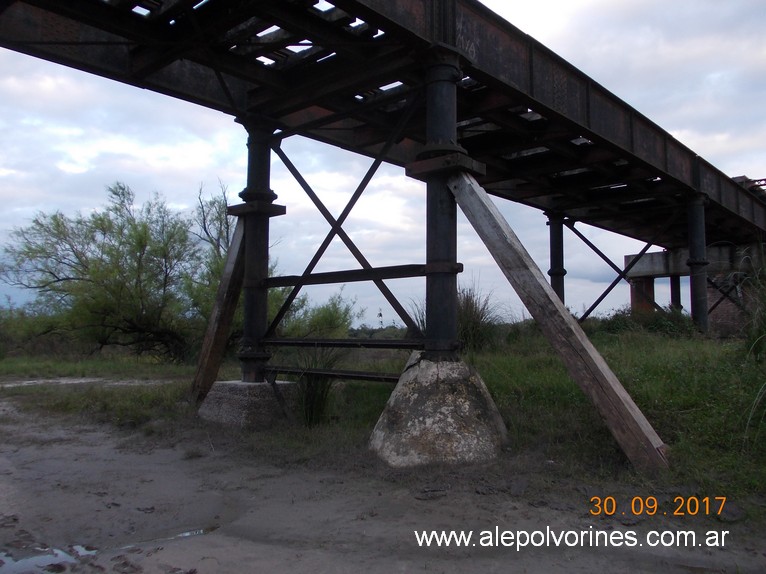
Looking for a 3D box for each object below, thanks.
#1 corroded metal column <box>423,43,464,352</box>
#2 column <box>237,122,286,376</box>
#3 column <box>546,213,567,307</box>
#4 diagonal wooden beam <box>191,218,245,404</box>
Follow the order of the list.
[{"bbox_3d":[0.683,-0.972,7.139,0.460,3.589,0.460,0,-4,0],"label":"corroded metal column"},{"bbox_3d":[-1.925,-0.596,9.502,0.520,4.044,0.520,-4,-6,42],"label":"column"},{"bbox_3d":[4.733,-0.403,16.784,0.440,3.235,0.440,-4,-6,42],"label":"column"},{"bbox_3d":[-2.546,0.400,9.951,0.239,3.168,0.259,8,14,-43],"label":"diagonal wooden beam"}]

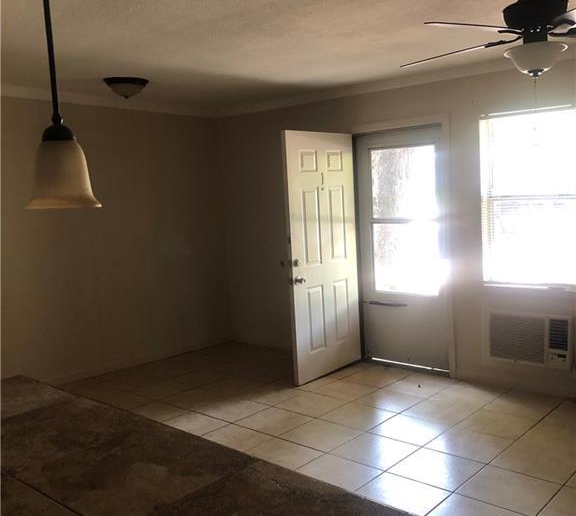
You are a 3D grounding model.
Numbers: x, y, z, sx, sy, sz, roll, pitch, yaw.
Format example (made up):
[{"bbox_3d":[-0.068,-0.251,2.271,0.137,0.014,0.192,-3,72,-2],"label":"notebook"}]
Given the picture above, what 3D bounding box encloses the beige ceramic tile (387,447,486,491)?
[{"bbox_3d":[0.820,1.165,3.435,0.402,0.010,0.402,3,8,41],"label":"beige ceramic tile"}]

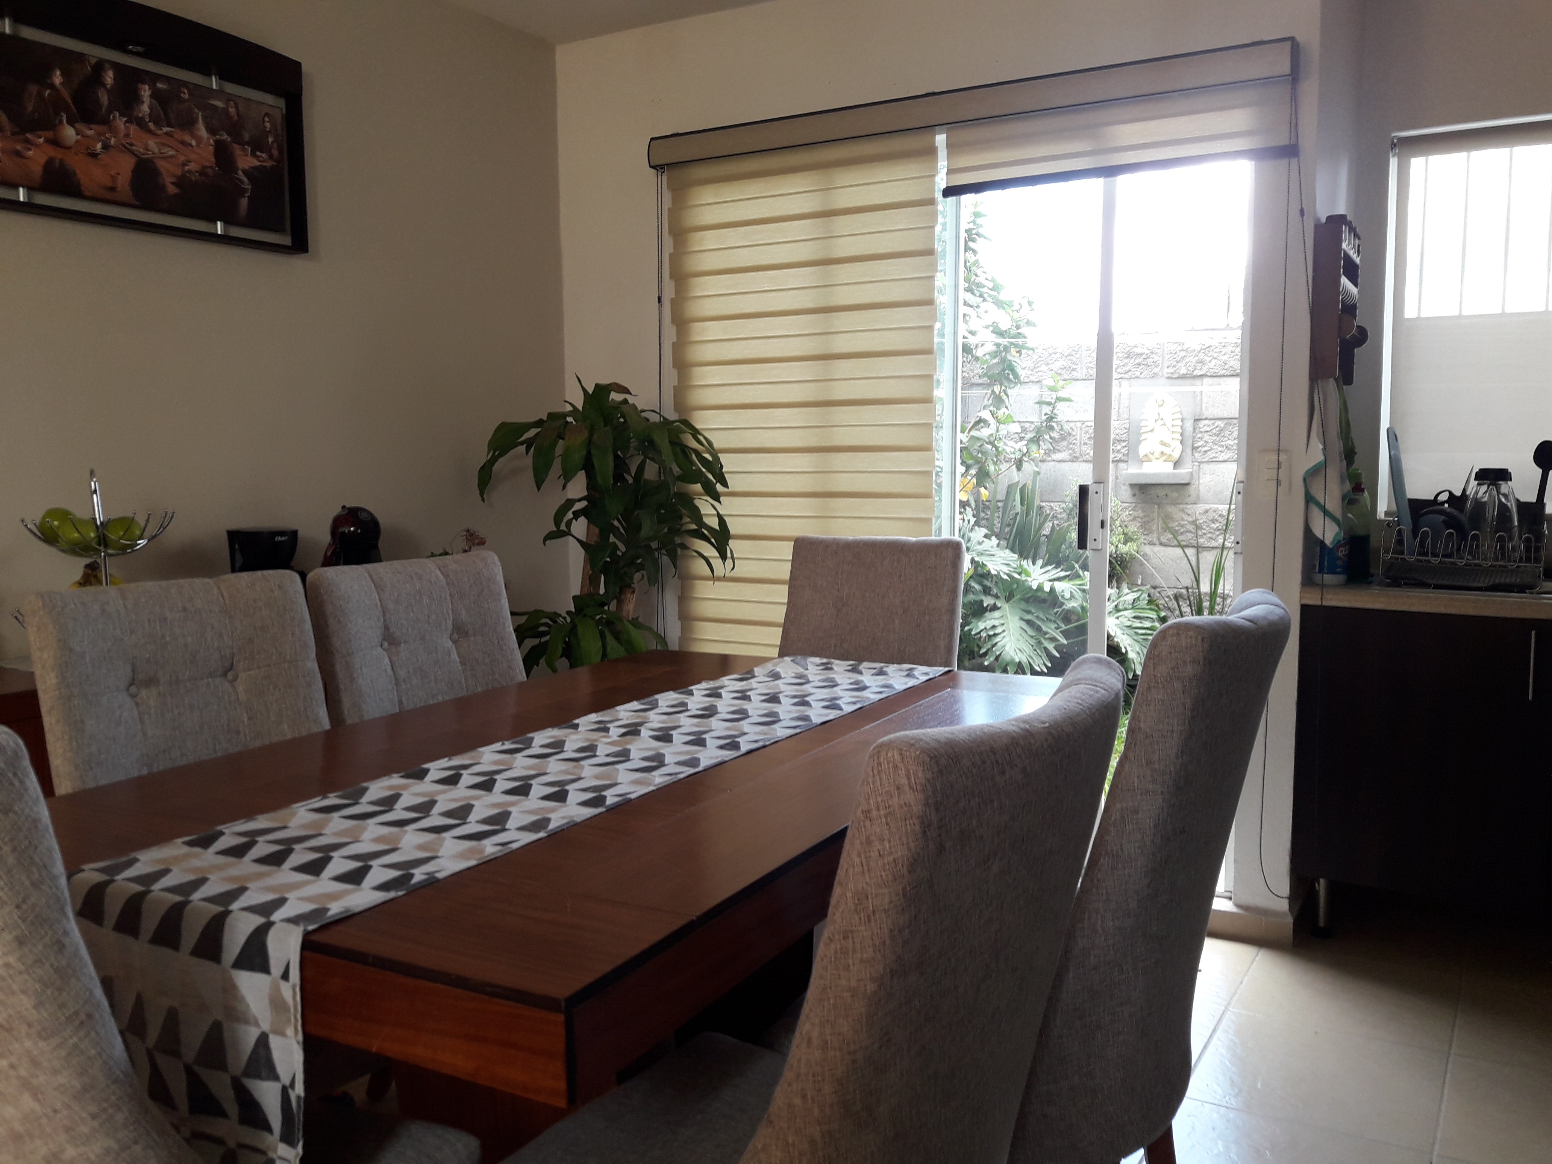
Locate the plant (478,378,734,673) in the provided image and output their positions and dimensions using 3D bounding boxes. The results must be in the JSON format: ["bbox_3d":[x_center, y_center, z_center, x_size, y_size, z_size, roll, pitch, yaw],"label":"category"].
[{"bbox_3d":[-0.479,0.146,3.632,0.630,1.460,0.630,3,7,31],"label":"plant"}]

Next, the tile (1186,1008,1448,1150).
[{"bbox_3d":[1.090,0.991,2.517,0.440,0.010,0.440,3,7,31],"label":"tile"}]

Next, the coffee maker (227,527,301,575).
[{"bbox_3d":[-1.195,0.001,2.945,0.190,0.260,0.155,3,7,31],"label":"coffee maker"}]

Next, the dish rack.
[{"bbox_3d":[1.730,-0.067,3.171,0.340,0.150,0.330,3,7,31],"label":"dish rack"}]

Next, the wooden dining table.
[{"bbox_3d":[-0.241,0.649,2.216,1.070,0.750,1.760,3,7,29],"label":"wooden dining table"}]

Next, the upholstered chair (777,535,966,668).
[{"bbox_3d":[0.136,0.423,3.083,0.470,1.015,0.590,3,7,29],"label":"upholstered chair"}]

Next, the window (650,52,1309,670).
[{"bbox_3d":[0.429,-0.275,3.503,1.820,2.080,0.140,3,7,31],"label":"window"}]

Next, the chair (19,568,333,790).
[{"bbox_3d":[-0.866,0.514,2.276,0.590,1.015,0.480,3,7,29],"label":"chair"}]

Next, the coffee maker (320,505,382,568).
[{"bbox_3d":[-1.058,-0.041,3.151,0.220,0.300,0.155,3,7,31],"label":"coffee maker"}]

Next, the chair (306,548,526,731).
[{"bbox_3d":[-0.582,0.461,2.768,0.590,1.015,0.480,3,7,29],"label":"chair"}]

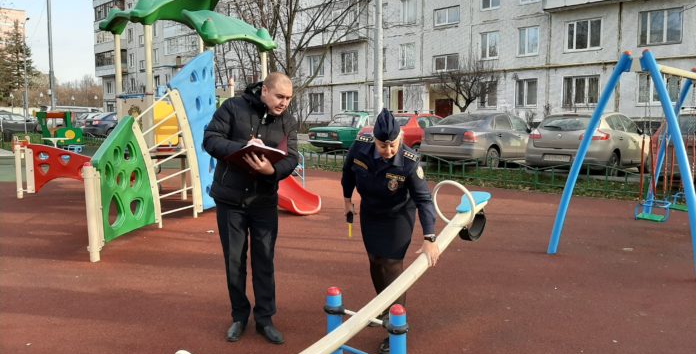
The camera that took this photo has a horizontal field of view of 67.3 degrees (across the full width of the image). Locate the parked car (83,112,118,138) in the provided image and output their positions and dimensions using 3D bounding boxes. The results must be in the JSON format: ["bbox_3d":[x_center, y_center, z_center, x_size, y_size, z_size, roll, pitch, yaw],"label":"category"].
[{"bbox_3d":[-12.475,-2.930,29.946,1.780,1.470,4.500,4,7,33],"label":"parked car"}]

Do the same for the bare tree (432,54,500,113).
[{"bbox_3d":[5.900,-3.818,25.739,3.000,4.200,3.000,6,9,44],"label":"bare tree"}]

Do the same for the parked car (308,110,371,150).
[{"bbox_3d":[0.454,-1.631,19.372,1.620,1.440,4.080,5,8,39],"label":"parked car"}]

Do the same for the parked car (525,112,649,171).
[{"bbox_3d":[6.064,-0.847,12.910,1.810,1.470,4.300,6,9,44],"label":"parked car"}]

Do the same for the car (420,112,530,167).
[{"bbox_3d":[3.909,-1.039,14.501,4.380,1.470,1.720,-6,9,-45],"label":"car"}]

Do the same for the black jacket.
[{"bbox_3d":[-0.632,-0.214,3.390,0.600,0.770,0.440,-3,7,-28],"label":"black jacket"}]

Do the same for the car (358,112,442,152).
[{"bbox_3d":[2.279,-1.358,17.308,1.670,1.440,4.250,6,8,43],"label":"car"}]

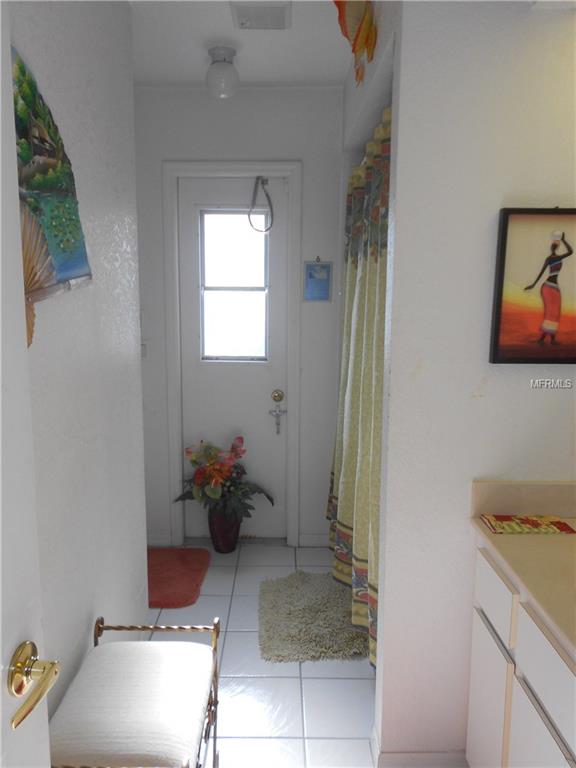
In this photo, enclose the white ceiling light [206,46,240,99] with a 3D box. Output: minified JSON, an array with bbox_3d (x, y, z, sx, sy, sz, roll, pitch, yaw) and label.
[{"bbox_3d":[-0.290,-1.376,2.561,0.147,0.197,0.147,0,7,0],"label":"white ceiling light"}]

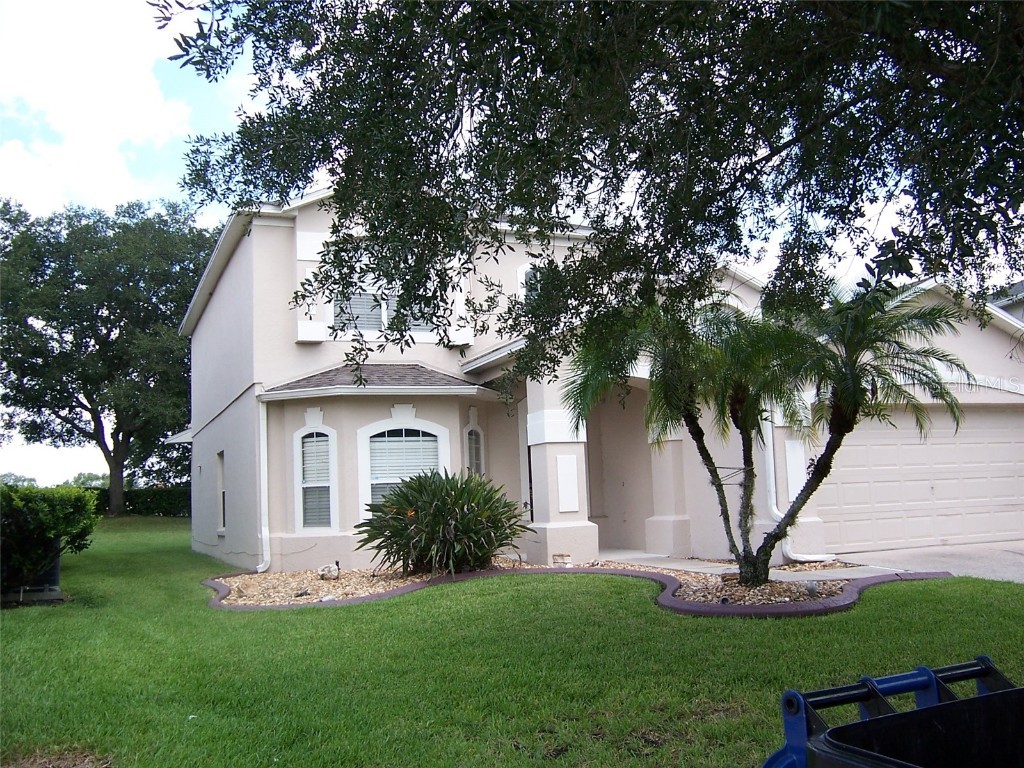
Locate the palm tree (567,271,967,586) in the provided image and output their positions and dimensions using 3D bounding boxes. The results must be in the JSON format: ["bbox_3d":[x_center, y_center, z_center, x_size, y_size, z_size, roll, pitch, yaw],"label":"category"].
[{"bbox_3d":[2.884,0.541,11.354,4.470,3.540,3.100,-4,-7,14],"label":"palm tree"}]

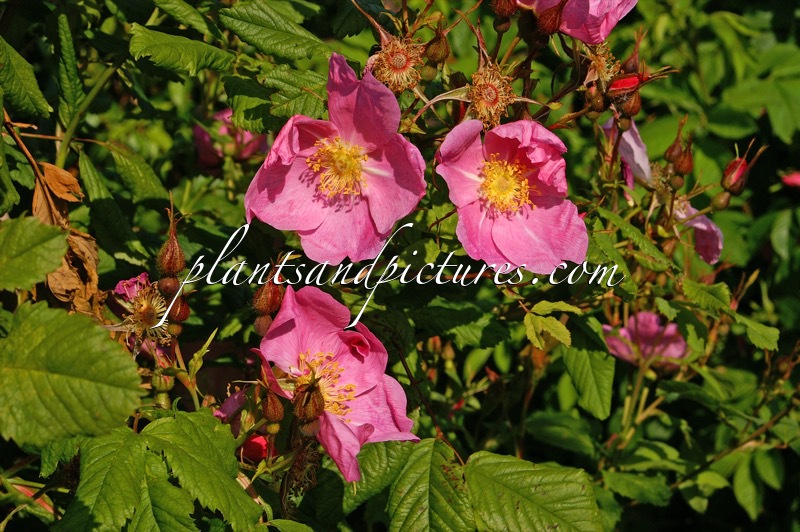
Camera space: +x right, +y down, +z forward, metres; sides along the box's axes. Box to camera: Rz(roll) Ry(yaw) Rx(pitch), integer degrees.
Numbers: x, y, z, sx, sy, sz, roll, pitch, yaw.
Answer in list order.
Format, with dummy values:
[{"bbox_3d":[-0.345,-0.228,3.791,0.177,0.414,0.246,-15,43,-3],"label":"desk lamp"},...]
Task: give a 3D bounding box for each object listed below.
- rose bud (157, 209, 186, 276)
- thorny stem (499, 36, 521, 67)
[{"bbox_3d":[-0.078,-0.008,0.680,0.010,0.023,0.010,-2,12,0],"label":"rose bud"},{"bbox_3d":[0.040,-0.078,0.730,0.003,0.013,0.003,34,9,0],"label":"thorny stem"}]

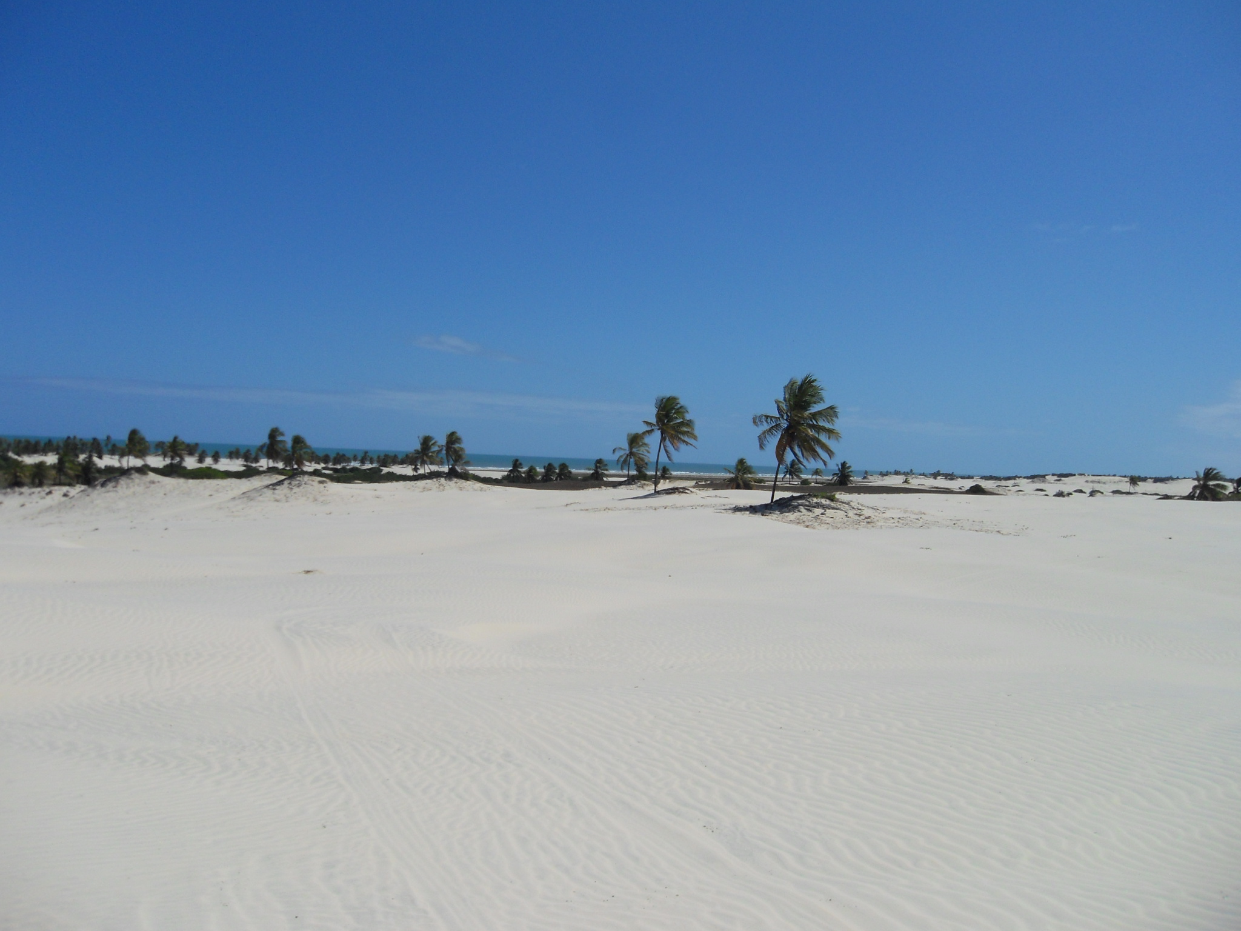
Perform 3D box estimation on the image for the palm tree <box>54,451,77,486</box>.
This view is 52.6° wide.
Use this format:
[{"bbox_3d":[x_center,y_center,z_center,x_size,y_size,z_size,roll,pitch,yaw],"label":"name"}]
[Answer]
[{"bbox_3d":[-79.624,0.487,180.000,3.340,5.290,3.840,2,0,0],"label":"palm tree"}]

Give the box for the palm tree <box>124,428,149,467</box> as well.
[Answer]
[{"bbox_3d":[-71.401,-2.644,185.000,3.720,5.720,4.270,2,0,0],"label":"palm tree"}]

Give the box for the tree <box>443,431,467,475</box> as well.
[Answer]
[{"bbox_3d":[-25.765,-1.883,195.000,3.770,6.930,4.330,2,0,0],"label":"tree"}]

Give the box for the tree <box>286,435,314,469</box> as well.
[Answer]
[{"bbox_3d":[-47.315,-1.715,185.000,4.150,5.570,4.150,2,0,0],"label":"tree"}]

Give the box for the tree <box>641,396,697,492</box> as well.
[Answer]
[{"bbox_3d":[4.799,-2.138,123.000,5.510,9.310,5.510,2,0,0],"label":"tree"}]

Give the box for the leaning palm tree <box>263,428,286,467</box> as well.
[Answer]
[{"bbox_3d":[-53.639,-2.712,195.000,3.770,6.480,4.330,2,0,0],"label":"leaning palm tree"}]

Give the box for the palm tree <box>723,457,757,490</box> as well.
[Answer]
[{"bbox_3d":[16.632,1.285,175.000,4.730,4.870,4.730,2,0,0],"label":"palm tree"}]

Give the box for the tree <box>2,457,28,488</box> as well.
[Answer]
[{"bbox_3d":[-86.926,1.252,180.000,3.760,4.870,3.760,2,0,0],"label":"tree"}]

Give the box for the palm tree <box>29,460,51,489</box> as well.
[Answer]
[{"bbox_3d":[-83.171,1.460,180.000,3.200,4.450,3.200,2,0,0],"label":"palm tree"}]

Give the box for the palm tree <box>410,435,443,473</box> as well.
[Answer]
[{"bbox_3d":[-31.680,-1.822,205.000,5.230,6.340,5.230,2,0,0],"label":"palm tree"}]

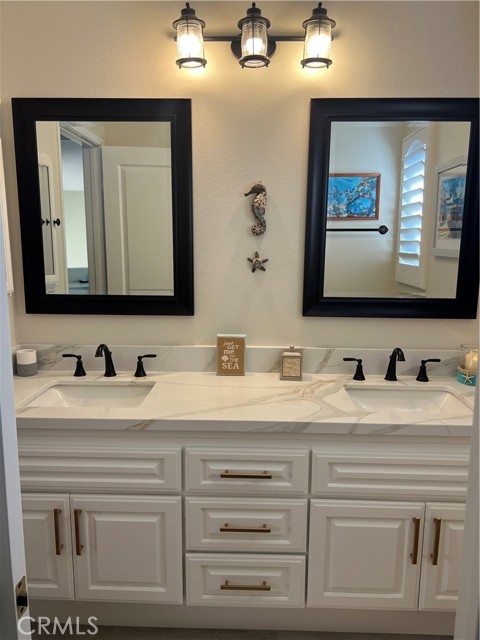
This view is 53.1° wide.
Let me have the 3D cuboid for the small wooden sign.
[{"bbox_3d":[-0.036,0.147,2.002,0.114,0.168,0.042,1,10,1],"label":"small wooden sign"}]

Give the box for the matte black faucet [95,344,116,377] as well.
[{"bbox_3d":[-0.535,0.168,1.924,0.051,0.145,0.163,1,10,1],"label":"matte black faucet"}]

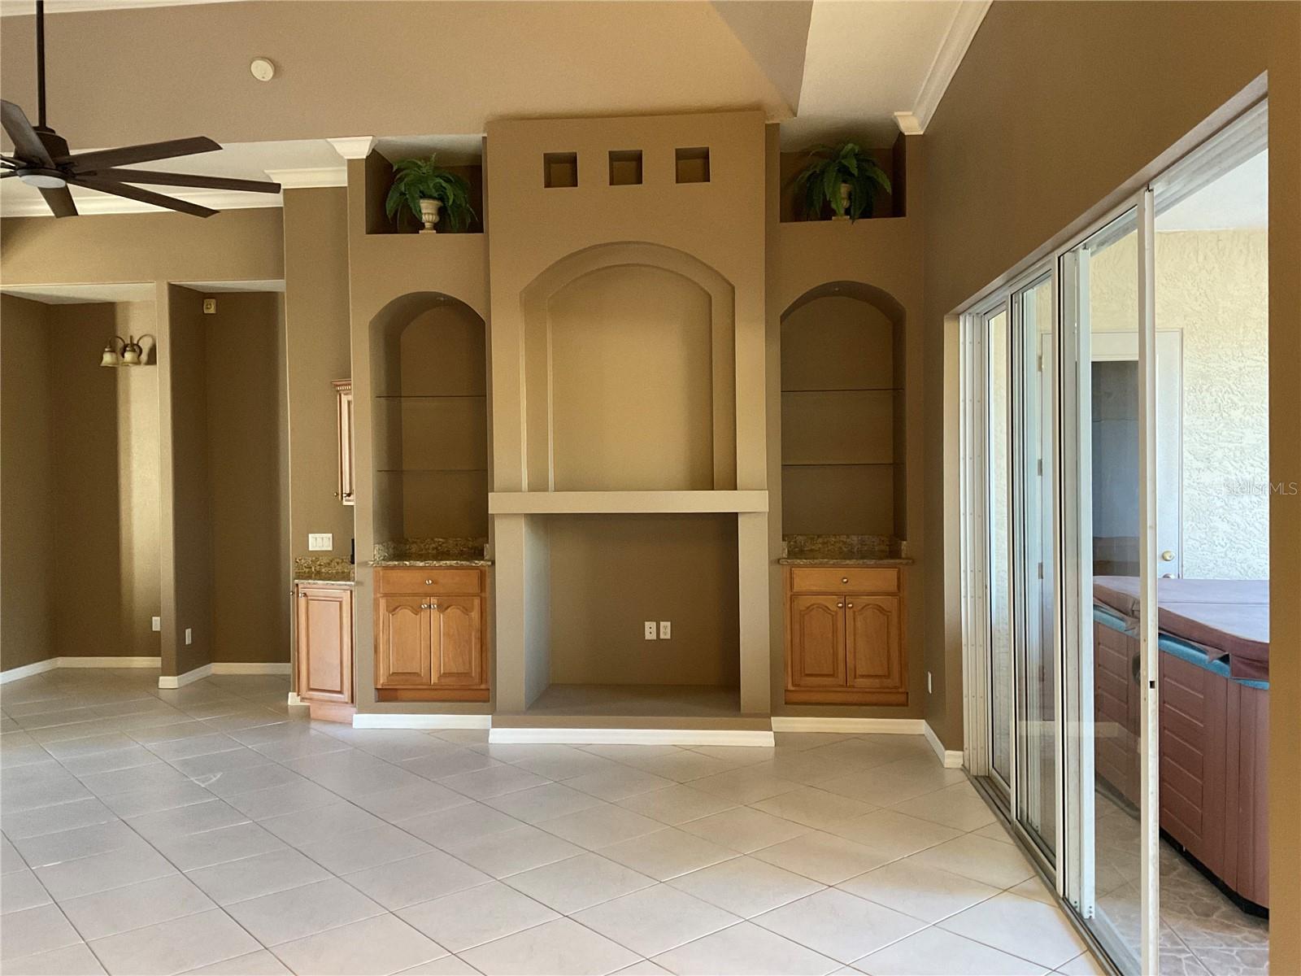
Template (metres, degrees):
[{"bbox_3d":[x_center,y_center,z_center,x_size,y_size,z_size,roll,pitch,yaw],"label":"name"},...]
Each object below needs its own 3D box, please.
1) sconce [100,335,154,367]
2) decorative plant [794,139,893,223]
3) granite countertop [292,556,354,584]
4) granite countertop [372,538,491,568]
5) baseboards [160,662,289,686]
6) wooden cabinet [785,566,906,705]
[{"bbox_3d":[-4.282,-1.129,9.007,0.497,0.277,0.209,0,1,4],"label":"sconce"},{"bbox_3d":[1.182,-1.877,6.744,0.605,0.504,0.435,0,1,4],"label":"decorative plant"},{"bbox_3d":[-2.163,0.554,7.257,0.612,0.129,0.598,-1,1,5],"label":"granite countertop"},{"bbox_3d":[-1.355,0.420,7.123,0.795,0.139,0.630,-1,1,5],"label":"granite countertop"},{"bbox_3d":[-3.298,1.460,8.487,0.768,0.090,0.601,-1,1,5],"label":"baseboards"},{"bbox_3d":[1.211,0.896,6.925,0.753,0.852,0.580,0,1,4],"label":"wooden cabinet"}]

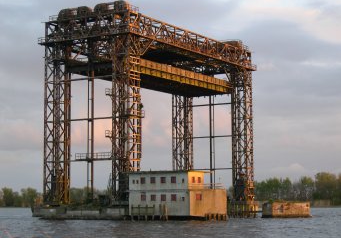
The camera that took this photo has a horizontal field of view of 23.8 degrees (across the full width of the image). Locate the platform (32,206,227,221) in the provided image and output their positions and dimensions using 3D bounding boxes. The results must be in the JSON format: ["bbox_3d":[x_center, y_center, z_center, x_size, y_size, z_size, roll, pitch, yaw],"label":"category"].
[{"bbox_3d":[-7.827,16.990,146.746,37.200,2.450,9.200,-4,-7,31],"label":"platform"}]

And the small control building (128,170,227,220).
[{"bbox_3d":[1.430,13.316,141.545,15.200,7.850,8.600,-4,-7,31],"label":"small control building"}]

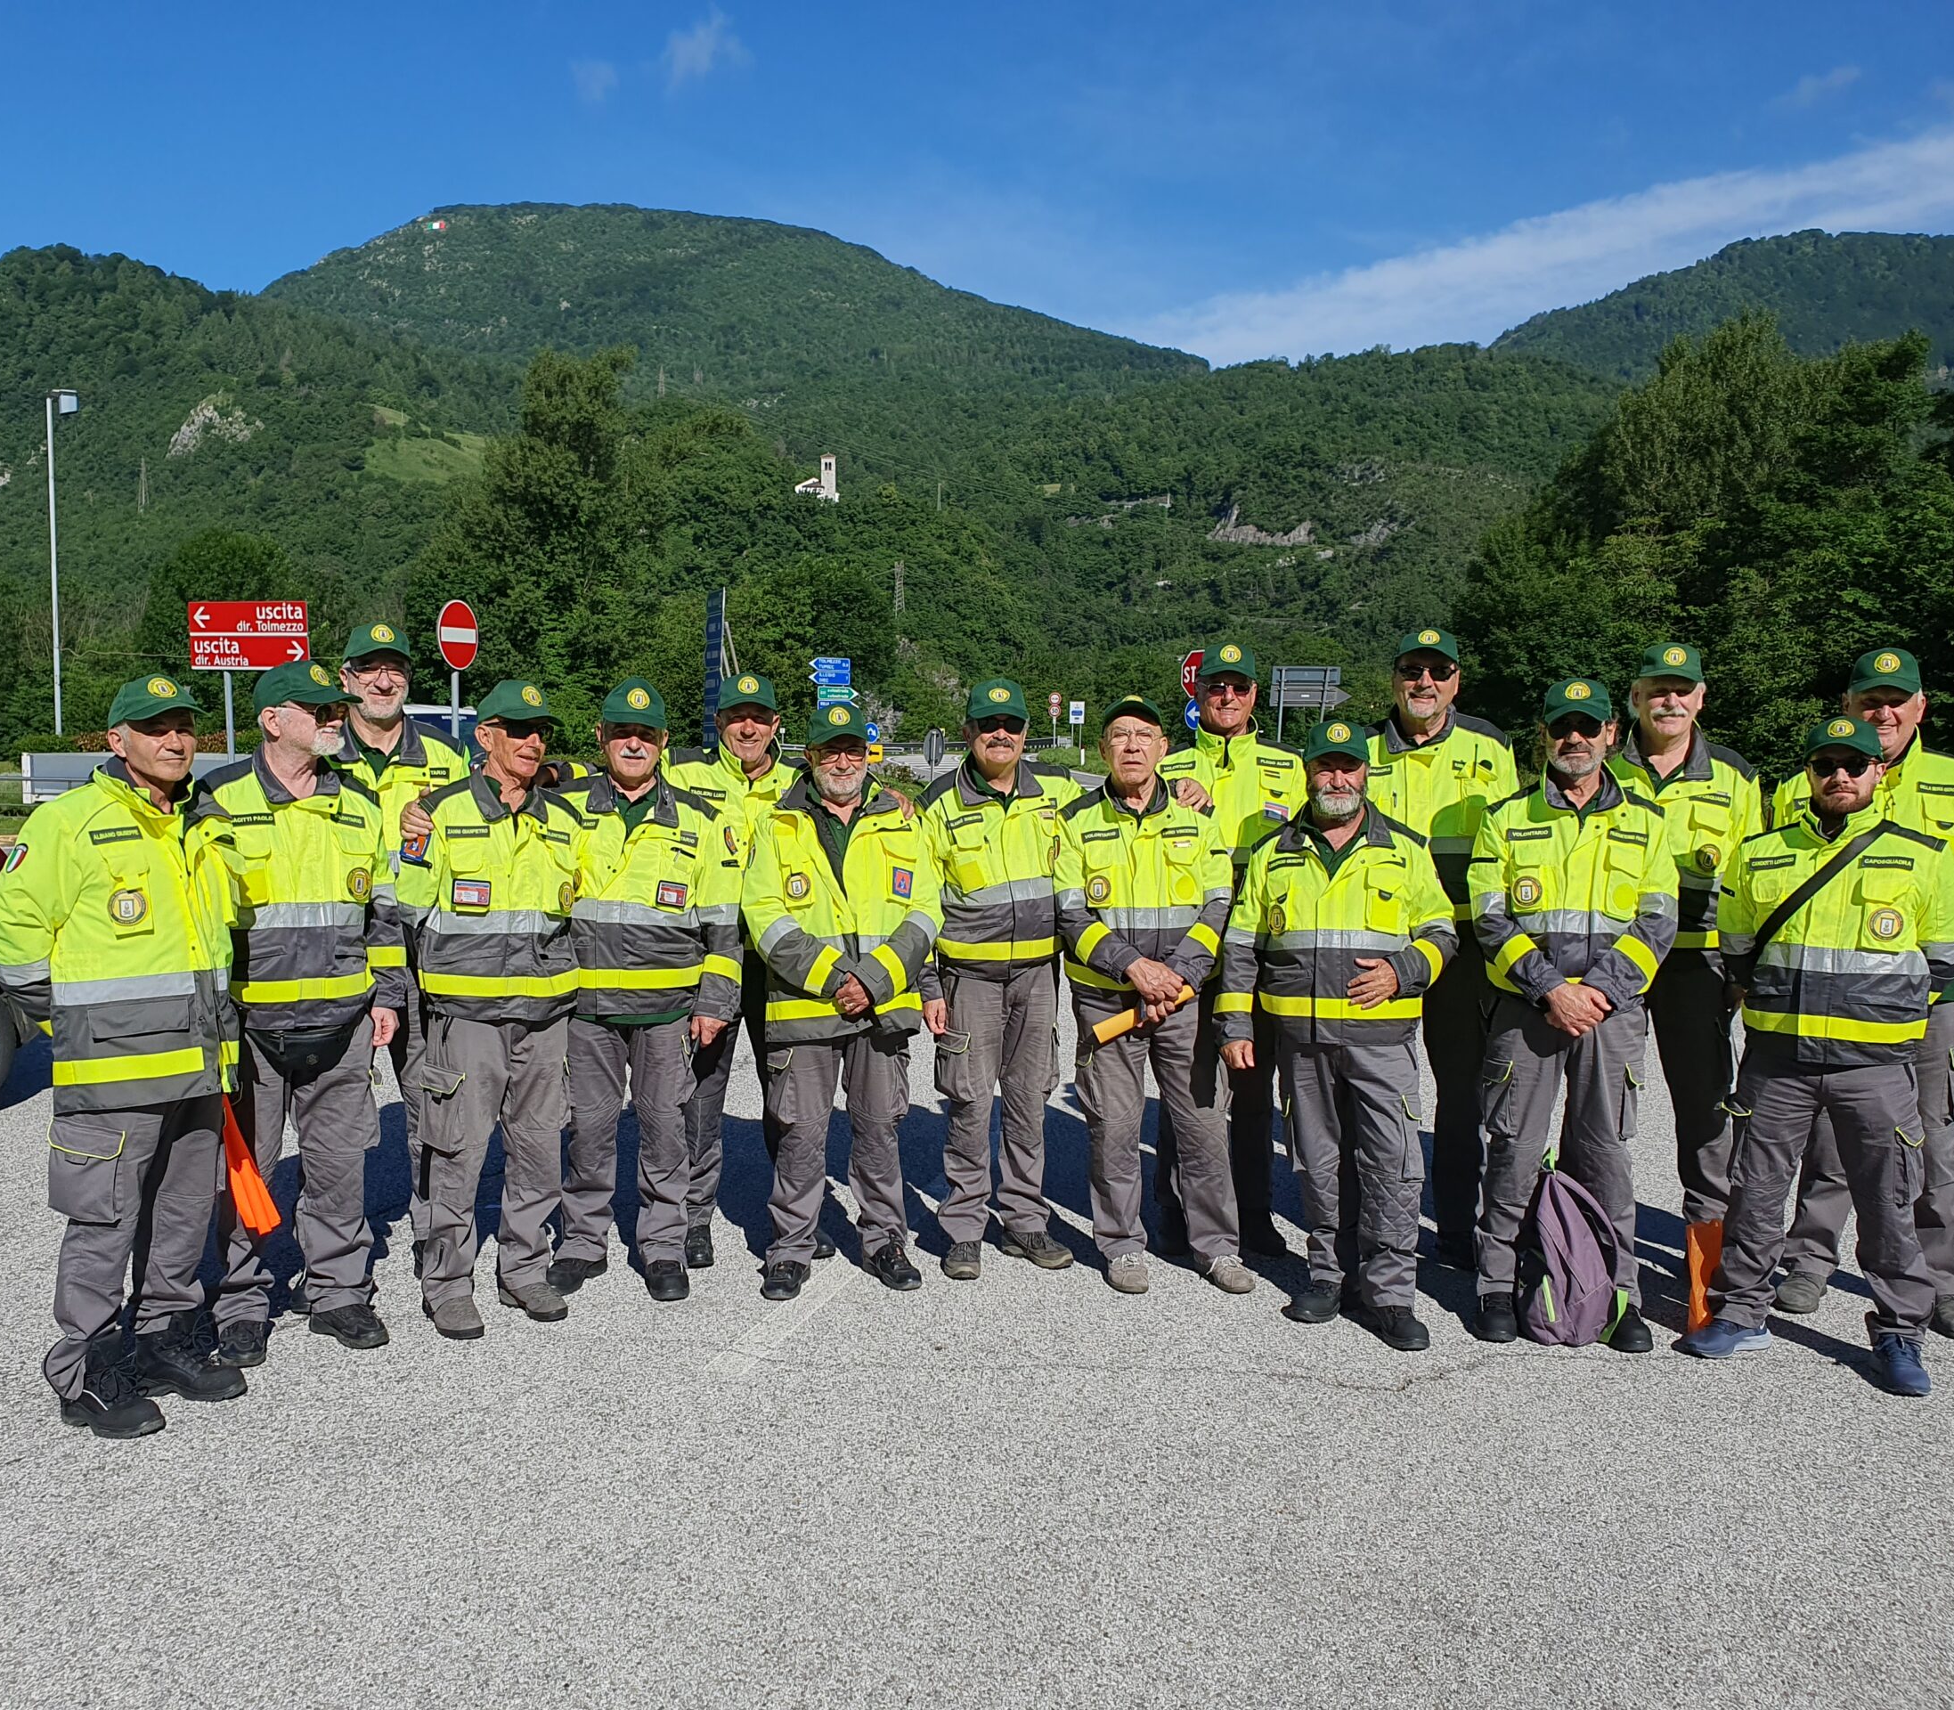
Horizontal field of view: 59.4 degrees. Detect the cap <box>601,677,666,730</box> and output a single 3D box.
[{"bbox_3d":[-0.972,-0.427,4.854,0.180,0.135,0.260,0,12,-11],"label":"cap"}]

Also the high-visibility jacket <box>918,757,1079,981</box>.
[{"bbox_3d":[0.068,0.049,5.200,0.550,0.710,0.320,0,3,-4],"label":"high-visibility jacket"}]

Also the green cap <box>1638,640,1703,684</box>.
[{"bbox_3d":[2.039,-0.564,5.040,0.185,0.130,0.265,1,3,17],"label":"green cap"}]

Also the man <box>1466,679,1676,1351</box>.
[{"bbox_3d":[1.614,0.406,4.584,0.560,1.753,0.360,2,4,24],"label":"man"}]

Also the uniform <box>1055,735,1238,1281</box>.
[{"bbox_3d":[0.483,0.473,5.020,0.540,1.480,0.370,0,3,1],"label":"uniform"}]

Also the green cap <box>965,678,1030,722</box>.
[{"bbox_3d":[0.062,-0.467,5.160,0.185,0.135,0.265,0,3,0],"label":"green cap"}]

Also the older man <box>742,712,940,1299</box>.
[{"bbox_3d":[-0.399,0.474,4.980,0.580,1.470,0.370,0,3,-5],"label":"older man"}]

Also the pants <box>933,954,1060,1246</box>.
[{"bbox_3d":[0.062,0.732,5.195,0.390,0.903,0.300,0,4,-8],"label":"pants"}]

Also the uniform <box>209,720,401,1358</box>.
[{"bbox_3d":[-1.739,0.472,4.418,0.510,1.542,0.370,-2,5,-30],"label":"uniform"}]

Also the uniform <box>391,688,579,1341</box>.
[{"bbox_3d":[-1.353,0.403,4.702,0.550,1.724,0.370,-3,4,-36],"label":"uniform"}]

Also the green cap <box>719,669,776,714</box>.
[{"bbox_3d":[-0.684,-0.485,5.097,0.175,0.130,0.260,0,4,-8],"label":"green cap"}]

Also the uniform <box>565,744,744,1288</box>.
[{"bbox_3d":[-0.974,0.465,4.970,0.570,1.490,0.360,0,3,-8],"label":"uniform"}]

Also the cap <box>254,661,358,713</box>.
[{"bbox_3d":[-1.759,-0.438,4.480,0.270,0.135,0.185,1,4,20],"label":"cap"}]

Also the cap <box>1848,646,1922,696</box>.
[{"bbox_3d":[2.453,-0.498,4.628,0.180,0.130,0.260,3,5,27],"label":"cap"}]

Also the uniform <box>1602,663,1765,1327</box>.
[{"bbox_3d":[2.086,0.316,5.052,0.540,1.836,0.360,2,4,24],"label":"uniform"}]

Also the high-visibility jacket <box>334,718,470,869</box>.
[{"bbox_3d":[-1.663,-0.020,4.795,0.550,0.730,0.360,-1,4,-18],"label":"high-visibility jacket"}]

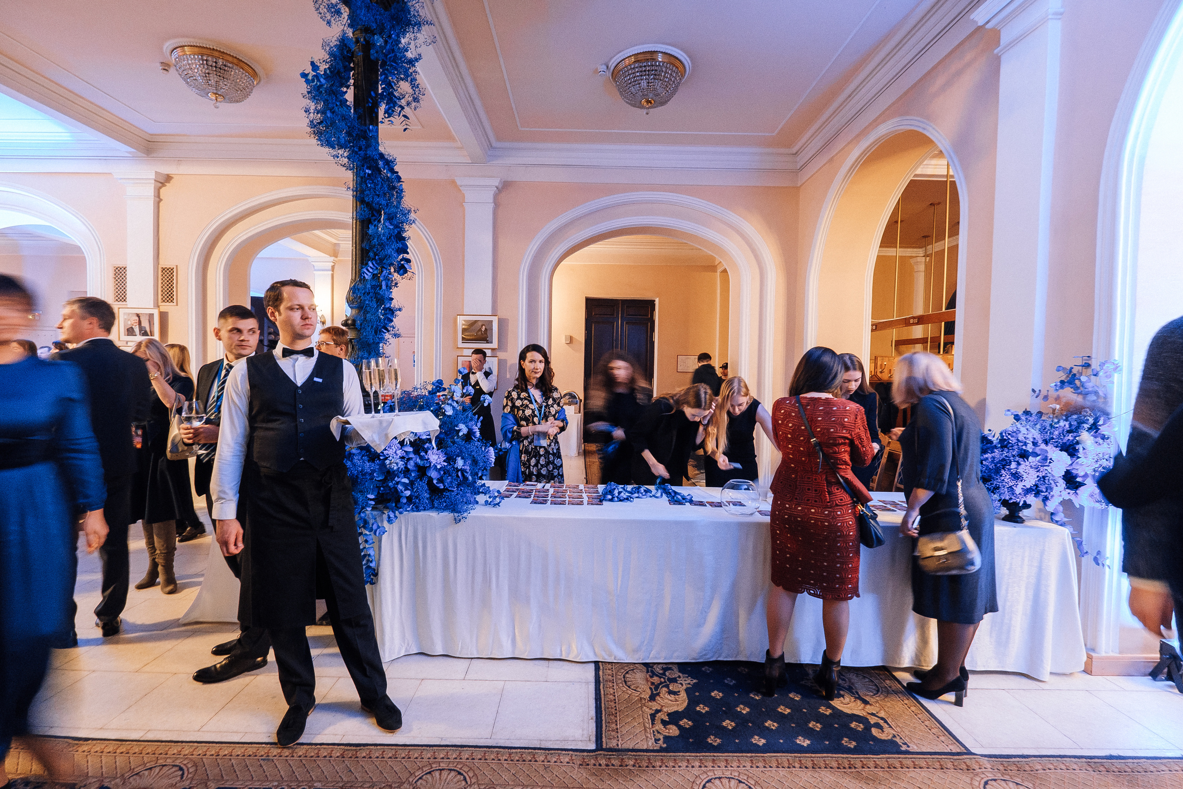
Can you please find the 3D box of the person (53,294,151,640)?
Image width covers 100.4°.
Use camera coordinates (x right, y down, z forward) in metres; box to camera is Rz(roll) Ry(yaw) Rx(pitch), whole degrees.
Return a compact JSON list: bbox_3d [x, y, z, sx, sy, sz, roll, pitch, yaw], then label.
[{"bbox_3d":[-2.719,0.402,2.707,0.430,1.860,0.510,2,2,34],"label":"person"}]

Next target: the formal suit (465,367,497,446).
[{"bbox_3d":[-1.298,0.433,5.732,0.480,1.480,0.320,1,2,10],"label":"formal suit"}]

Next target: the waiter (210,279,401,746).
[{"bbox_3d":[-1.118,0.454,1.970,0.630,1.820,0.460,0,3,-27],"label":"waiter"}]

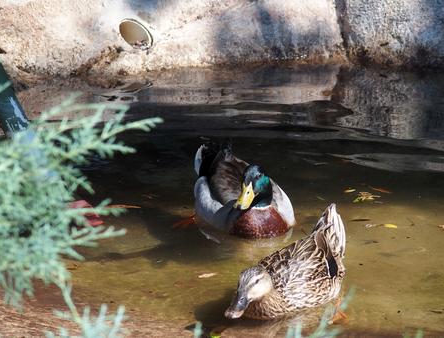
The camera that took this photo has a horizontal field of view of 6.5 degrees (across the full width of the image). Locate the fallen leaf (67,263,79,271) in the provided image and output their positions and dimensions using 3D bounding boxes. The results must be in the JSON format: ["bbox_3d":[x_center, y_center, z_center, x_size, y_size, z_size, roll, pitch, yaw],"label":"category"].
[{"bbox_3d":[-0.236,0.155,6.210,0.018,0.006,0.020,-5,16,-19],"label":"fallen leaf"}]

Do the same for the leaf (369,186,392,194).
[{"bbox_3d":[0.272,0.037,6.654,0.041,0.005,0.012,9,18,31],"label":"leaf"}]

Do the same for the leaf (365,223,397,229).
[{"bbox_3d":[0.264,0.094,6.443,0.052,0.006,0.017,1,15,5],"label":"leaf"}]

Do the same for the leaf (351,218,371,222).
[{"bbox_3d":[0.231,0.085,6.473,0.034,0.005,0.011,0,15,0],"label":"leaf"}]

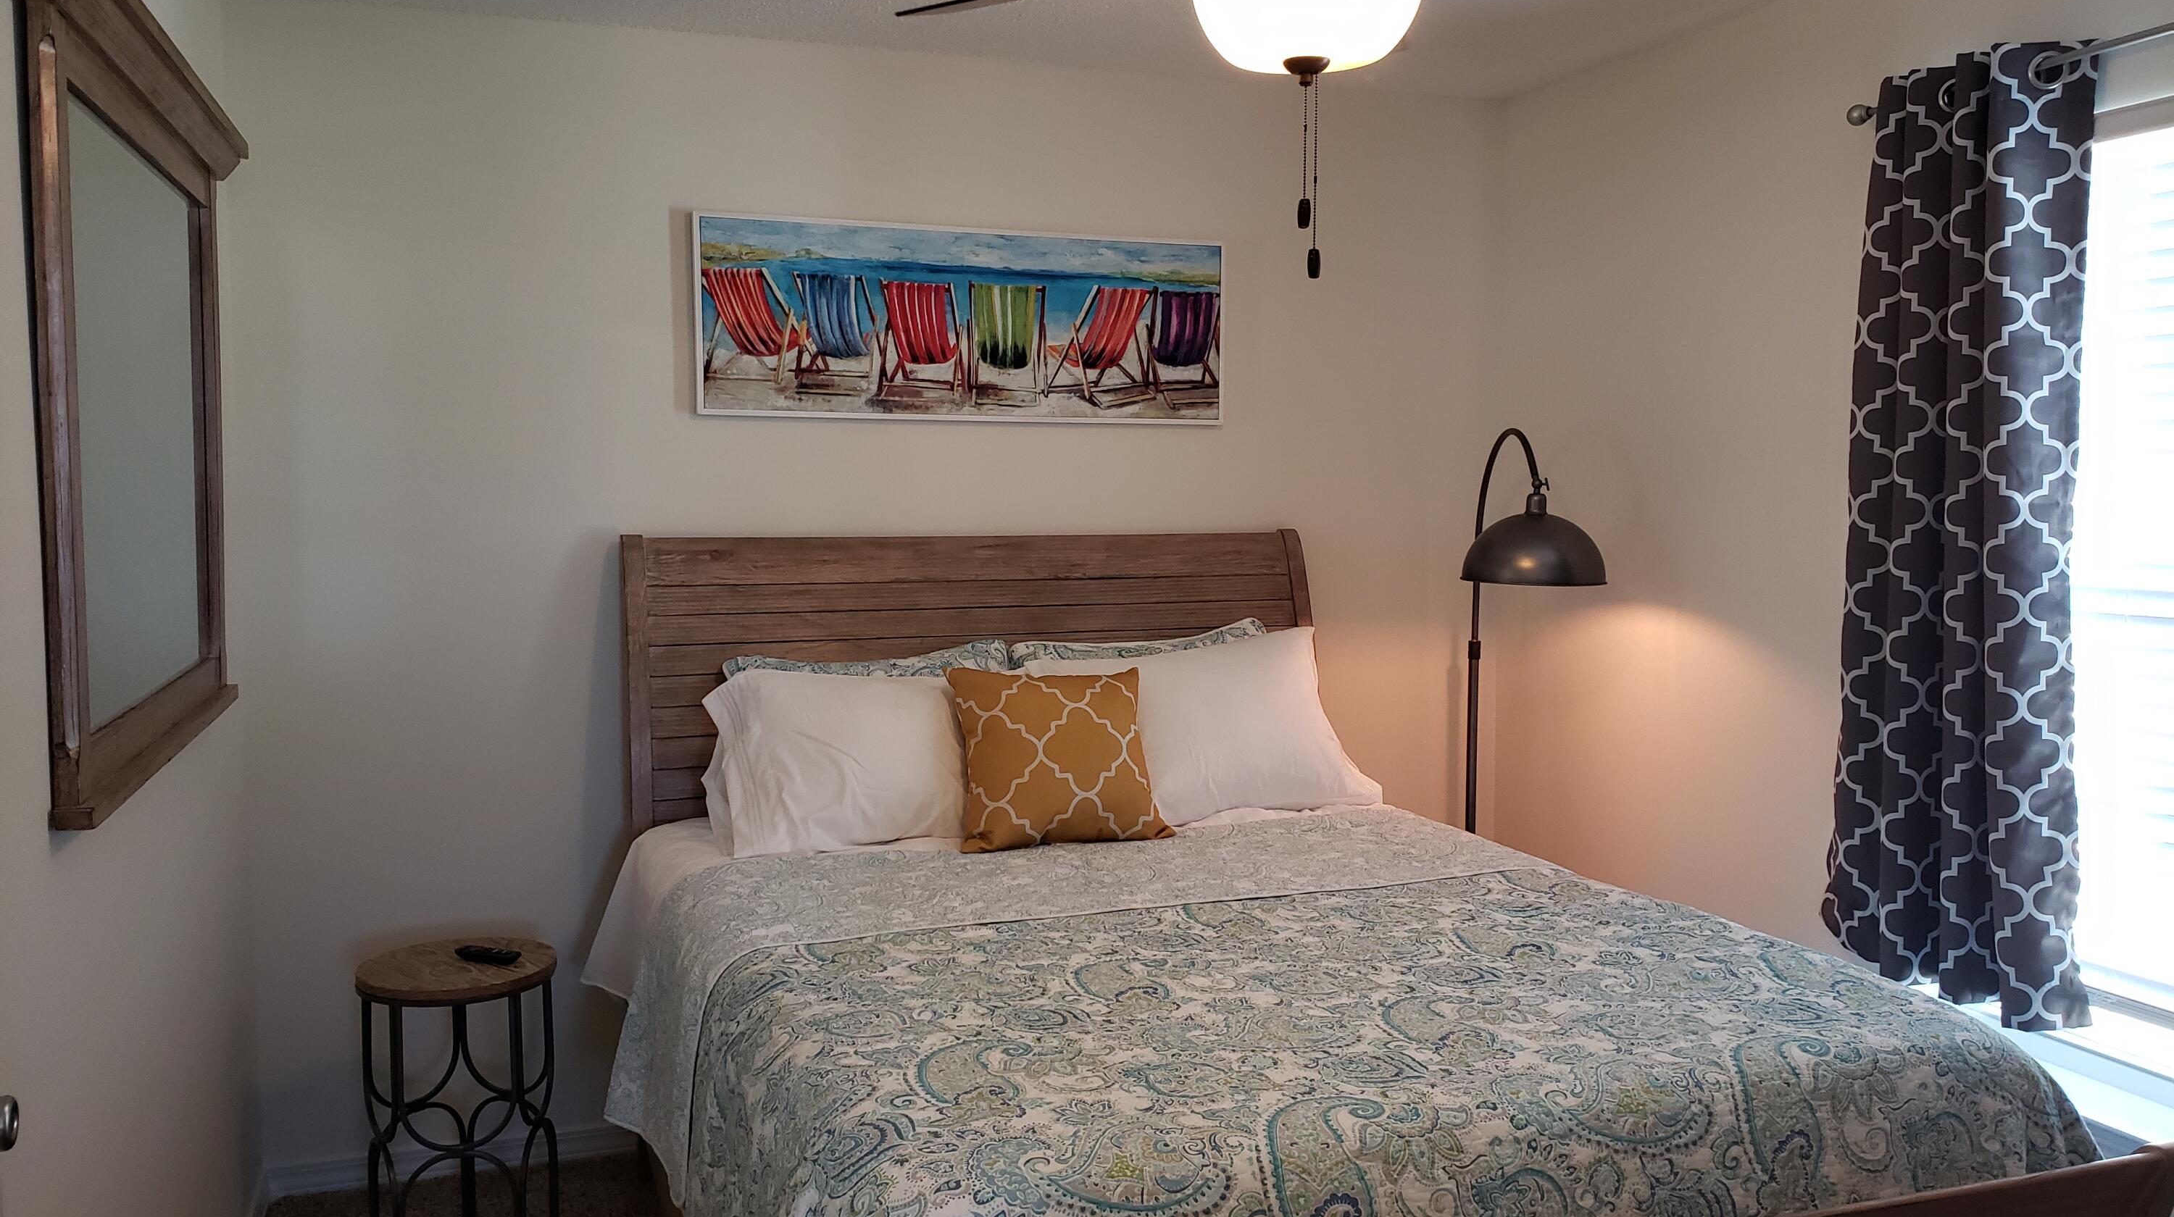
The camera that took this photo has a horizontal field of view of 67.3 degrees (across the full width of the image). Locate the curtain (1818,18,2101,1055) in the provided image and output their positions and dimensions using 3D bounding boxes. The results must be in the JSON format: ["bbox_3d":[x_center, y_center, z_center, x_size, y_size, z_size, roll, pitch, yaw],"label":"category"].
[{"bbox_3d":[1.501,-0.121,2.838,0.120,1.600,0.510,-2,4,-20],"label":"curtain"}]

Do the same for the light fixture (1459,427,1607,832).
[{"bbox_3d":[1.018,0.367,3.962,0.335,1.605,0.570,-2,4,-20],"label":"light fixture"}]

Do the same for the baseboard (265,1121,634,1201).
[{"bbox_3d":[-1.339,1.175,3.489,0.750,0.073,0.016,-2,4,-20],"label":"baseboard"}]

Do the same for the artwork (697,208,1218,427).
[{"bbox_3d":[-0.262,-0.645,3.734,1.237,0.430,0.034,-2,4,-20],"label":"artwork"}]

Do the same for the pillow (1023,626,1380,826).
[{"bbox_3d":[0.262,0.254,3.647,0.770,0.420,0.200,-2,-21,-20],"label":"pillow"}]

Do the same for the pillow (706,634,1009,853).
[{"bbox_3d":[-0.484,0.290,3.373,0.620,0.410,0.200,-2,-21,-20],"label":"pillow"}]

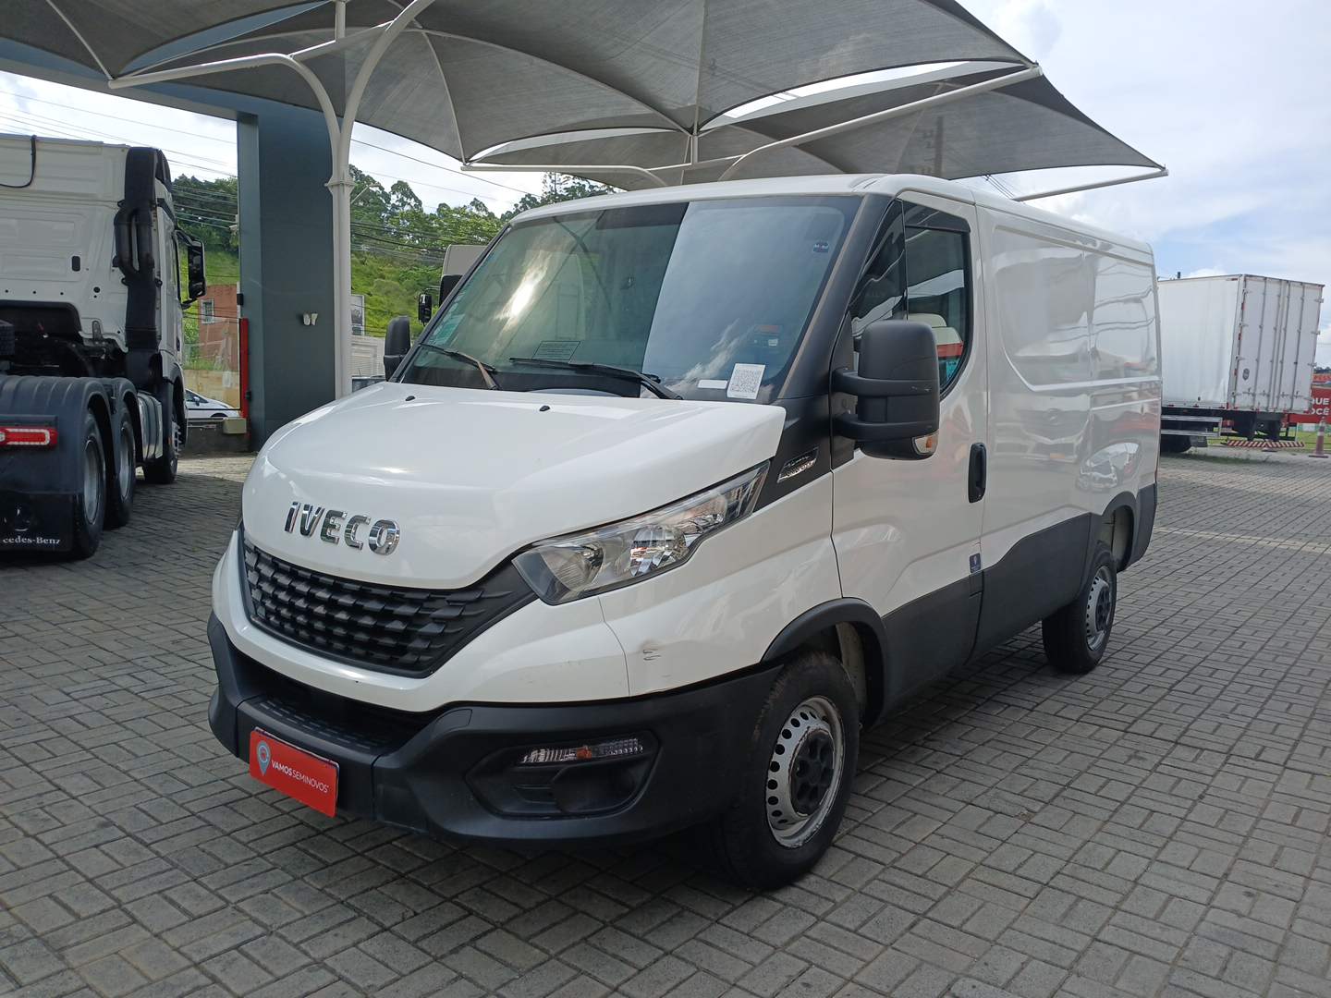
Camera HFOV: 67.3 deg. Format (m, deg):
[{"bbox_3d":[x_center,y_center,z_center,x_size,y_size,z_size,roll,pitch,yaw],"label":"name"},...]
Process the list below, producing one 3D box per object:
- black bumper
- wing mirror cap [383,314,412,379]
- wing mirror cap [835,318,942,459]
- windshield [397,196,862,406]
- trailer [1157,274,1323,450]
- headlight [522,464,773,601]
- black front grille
[{"bbox_3d":[-0.726,0.558,2.963,1.960,0.430,0.850,8,12,38],"label":"black bumper"},{"bbox_3d":[-1.107,-0.552,4.088,0.260,0.370,0.150,8,12,38],"label":"wing mirror cap"},{"bbox_3d":[0.580,-0.290,2.668,0.260,0.370,0.150,8,12,38],"label":"wing mirror cap"},{"bbox_3d":[-0.218,-0.699,3.387,1.740,0.880,0.190,8,-29,38],"label":"windshield"},{"bbox_3d":[10.430,-3.007,22.764,2.550,3.400,7.000,-2,8,-26],"label":"trailer"},{"bbox_3d":[-0.044,0.092,2.522,0.360,0.340,0.660,8,12,38],"label":"headlight"},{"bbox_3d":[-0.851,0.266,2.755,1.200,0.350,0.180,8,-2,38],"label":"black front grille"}]

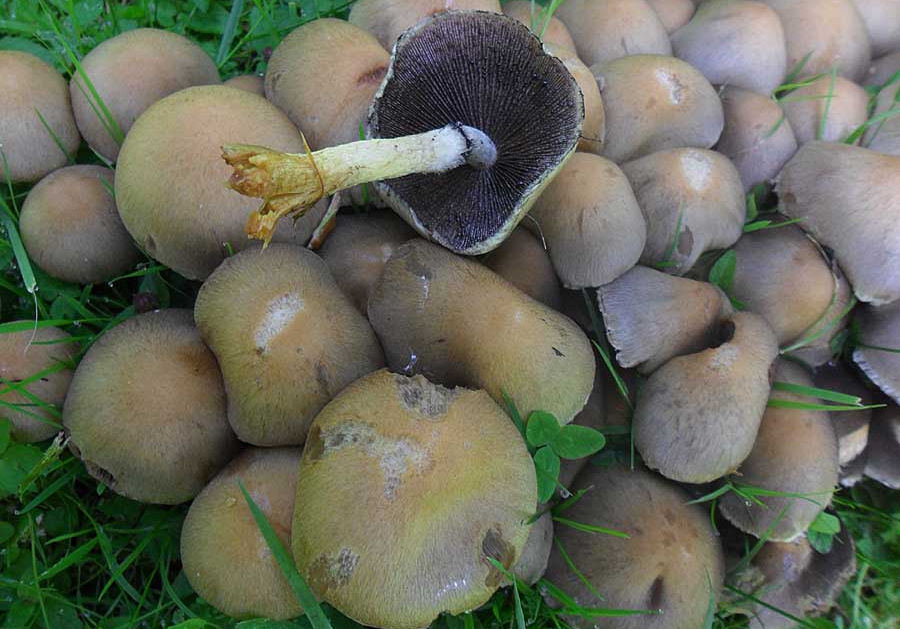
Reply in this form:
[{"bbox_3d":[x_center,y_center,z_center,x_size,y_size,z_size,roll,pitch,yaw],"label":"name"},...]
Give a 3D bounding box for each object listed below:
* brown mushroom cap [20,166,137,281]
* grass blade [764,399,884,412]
[{"bbox_3d":[-0.189,-0.051,0.348,0.059,0.036,0.059,0,56,0],"label":"brown mushroom cap"},{"bbox_3d":[0.119,0.029,0.223,0.039,0.003,0.002,2,27,-3],"label":"grass blade"}]

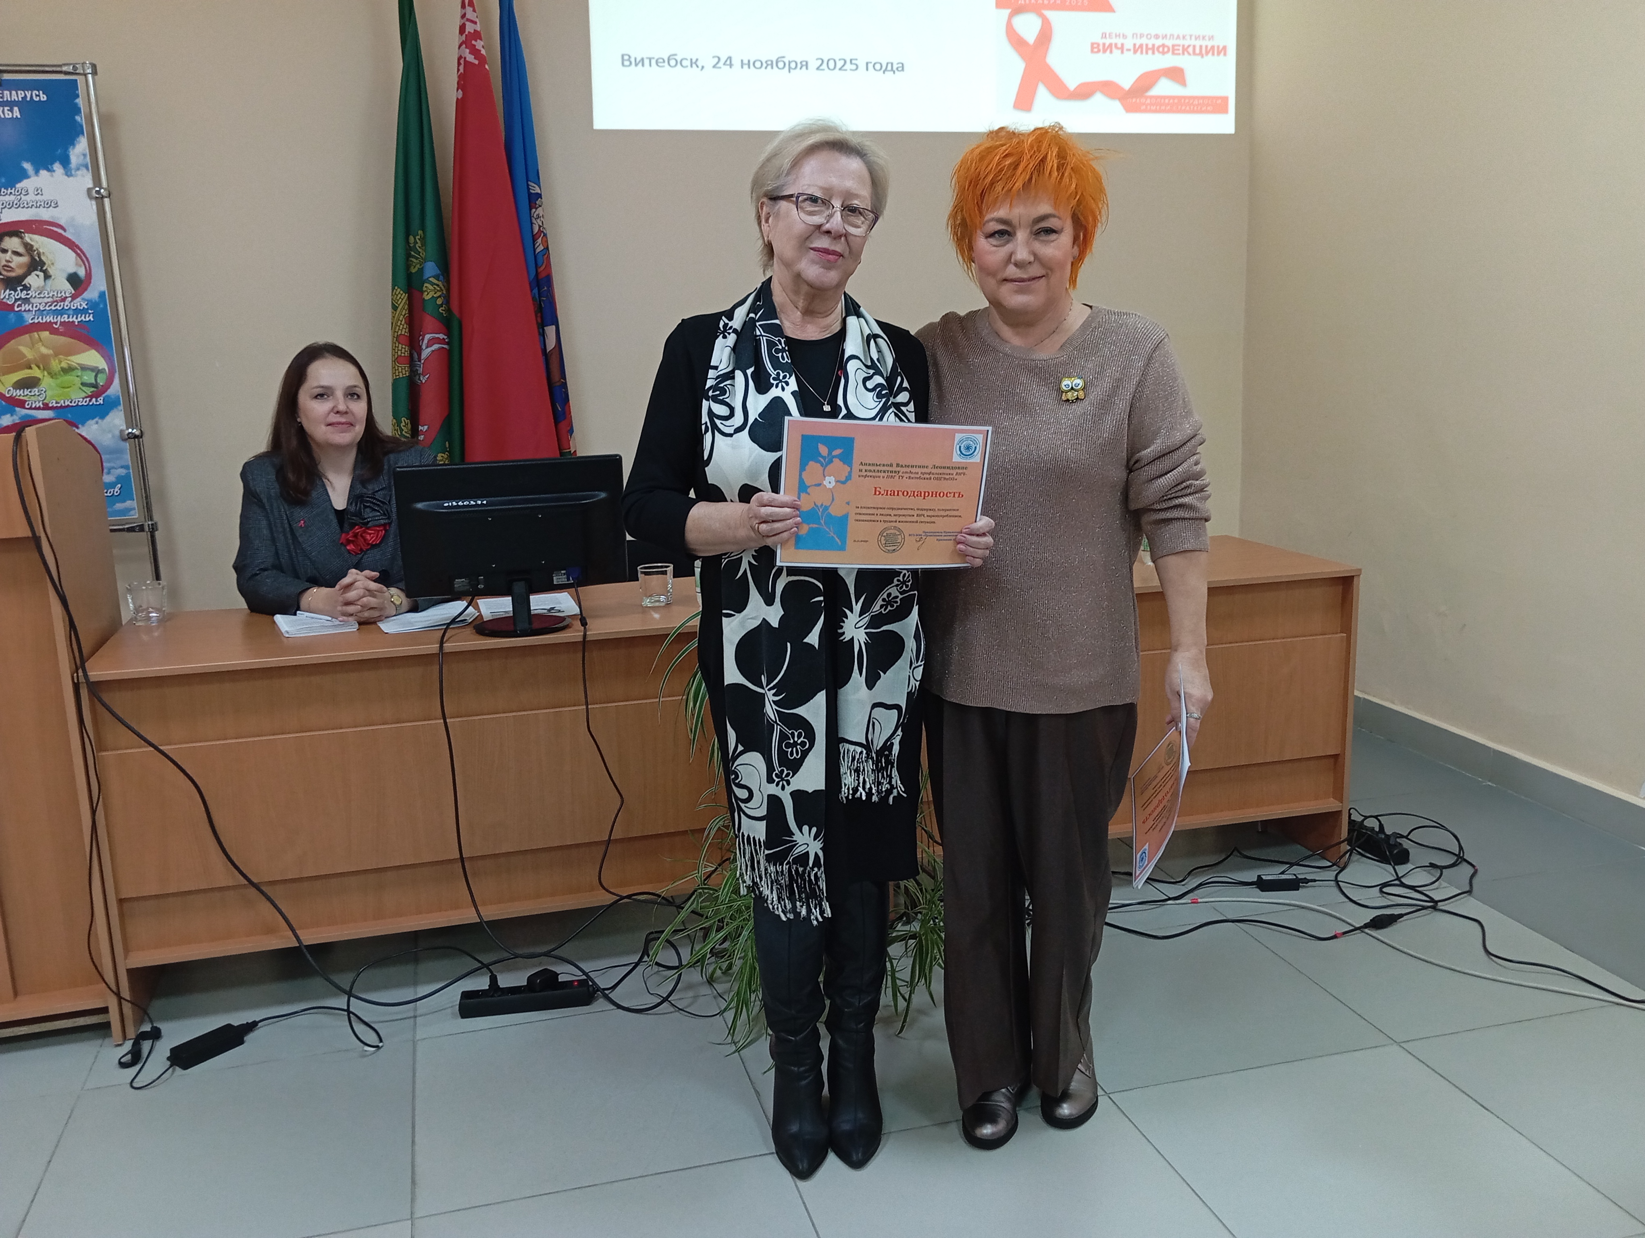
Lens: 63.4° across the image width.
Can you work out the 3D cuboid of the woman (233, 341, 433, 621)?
[{"bbox_3d":[-1.124,0.041,3.202,0.520,1.360,0.700,-5,11,-18],"label":"woman"}]

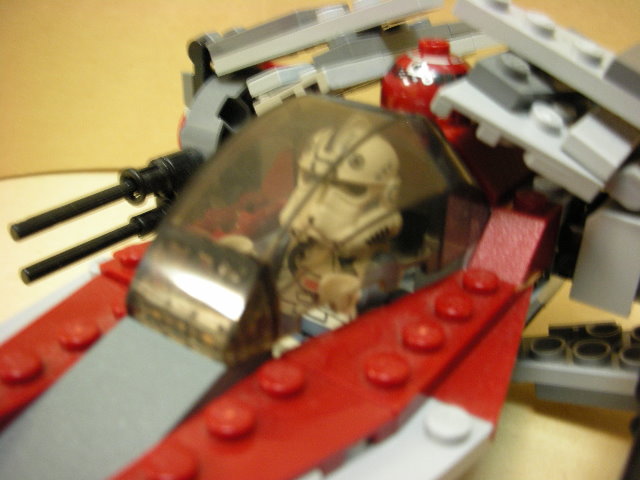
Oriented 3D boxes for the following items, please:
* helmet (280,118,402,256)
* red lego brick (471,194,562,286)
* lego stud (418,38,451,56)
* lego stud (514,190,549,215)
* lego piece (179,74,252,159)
[{"bbox_3d":[0.003,-0.009,0.092,0.013,0.015,0.015,16,30,34],"label":"helmet"},{"bbox_3d":[0.029,0.000,0.096,0.008,0.011,0.016,16,30,34],"label":"red lego brick"},{"bbox_3d":[0.018,-0.031,0.103,0.005,0.002,0.005,16,30,34],"label":"lego stud"},{"bbox_3d":[0.031,-0.006,0.097,0.005,0.002,0.005,16,30,34],"label":"lego stud"},{"bbox_3d":[-0.016,-0.020,0.109,0.008,0.013,0.013,16,30,34],"label":"lego piece"}]

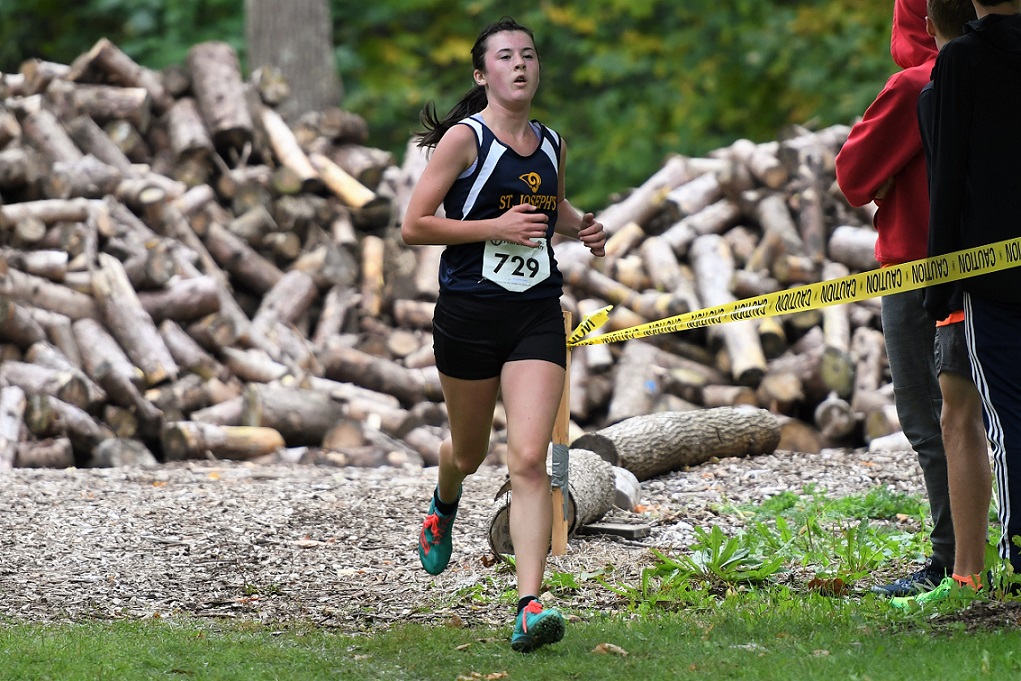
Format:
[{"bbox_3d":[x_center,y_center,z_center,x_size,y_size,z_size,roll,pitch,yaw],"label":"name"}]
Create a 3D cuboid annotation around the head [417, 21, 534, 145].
[{"bbox_3d":[-0.080,-0.643,21.220,0.240,0.320,0.280,-1,2,-20],"label":"head"}]

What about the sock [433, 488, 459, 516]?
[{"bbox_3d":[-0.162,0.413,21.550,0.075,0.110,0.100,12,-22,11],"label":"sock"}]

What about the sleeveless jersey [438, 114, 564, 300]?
[{"bbox_3d":[-0.022,-0.331,21.200,0.340,0.465,0.240,-1,6,-28],"label":"sleeveless jersey"}]

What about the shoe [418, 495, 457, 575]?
[{"bbox_3d":[-0.182,0.484,21.550,0.090,0.250,0.100,15,-1,18],"label":"shoe"}]

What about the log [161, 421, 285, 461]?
[{"bbox_3d":[-1.042,0.362,30.800,0.135,0.135,0.520,2,3,44],"label":"log"}]

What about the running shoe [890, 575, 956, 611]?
[{"bbox_3d":[1.151,0.687,23.100,0.275,0.110,0.100,0,2,-3],"label":"running shoe"}]

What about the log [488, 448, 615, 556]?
[{"bbox_3d":[0.128,0.487,25.400,0.255,0.255,1.350,0,2,6],"label":"log"}]

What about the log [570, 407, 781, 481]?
[{"bbox_3d":[0.580,0.347,28.700,0.200,0.200,1.700,1,2,19],"label":"log"}]

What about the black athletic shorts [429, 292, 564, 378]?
[{"bbox_3d":[-0.027,-0.015,21.200,0.335,0.235,0.250,-1,2,-15],"label":"black athletic shorts"}]

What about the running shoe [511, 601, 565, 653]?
[{"bbox_3d":[0.064,0.704,20.950,0.090,0.100,0.250,0,-17,-28],"label":"running shoe"}]

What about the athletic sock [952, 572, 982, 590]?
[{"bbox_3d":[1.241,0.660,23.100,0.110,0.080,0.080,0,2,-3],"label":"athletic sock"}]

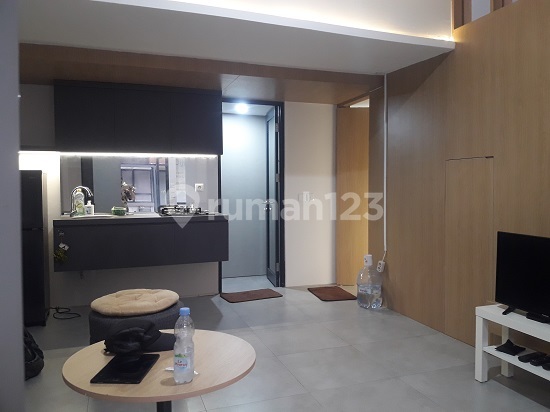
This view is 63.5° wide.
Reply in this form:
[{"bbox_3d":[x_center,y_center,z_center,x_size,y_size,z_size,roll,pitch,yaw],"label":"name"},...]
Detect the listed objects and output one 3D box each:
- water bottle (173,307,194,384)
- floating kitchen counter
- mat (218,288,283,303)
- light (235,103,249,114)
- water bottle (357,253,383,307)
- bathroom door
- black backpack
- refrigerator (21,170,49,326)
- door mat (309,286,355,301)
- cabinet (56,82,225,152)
[{"bbox_3d":[-0.284,0.428,1.379,0.063,0.224,0.063,-1,2,-12],"label":"water bottle"},{"bbox_3d":[-1.309,0.330,4.487,1.600,0.460,0.550,-1,3,-19],"label":"floating kitchen counter"},{"bbox_3d":[-0.265,0.983,4.935,0.590,0.015,0.410,-1,2,-18],"label":"mat"},{"bbox_3d":[-0.407,-1.189,5.483,0.150,0.060,0.150,-1,2,-18],"label":"light"},{"bbox_3d":[0.938,0.743,4.421,0.242,0.506,0.242,0,2,12],"label":"water bottle"},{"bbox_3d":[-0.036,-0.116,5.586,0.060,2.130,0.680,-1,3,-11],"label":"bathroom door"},{"bbox_3d":[-1.625,0.864,2.729,0.220,0.390,0.300,1,2,38],"label":"black backpack"},{"bbox_3d":[-2.329,0.366,3.951,0.540,1.330,0.580,-1,2,-23],"label":"refrigerator"},{"bbox_3d":[0.644,0.975,4.988,0.400,0.015,0.630,-1,2,-10],"label":"door mat"},{"bbox_3d":[-1.353,-0.860,4.557,1.590,0.664,0.320,-1,2,-18],"label":"cabinet"}]

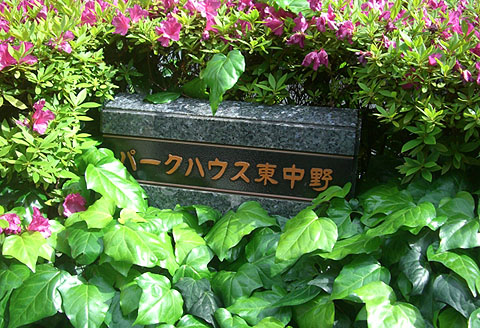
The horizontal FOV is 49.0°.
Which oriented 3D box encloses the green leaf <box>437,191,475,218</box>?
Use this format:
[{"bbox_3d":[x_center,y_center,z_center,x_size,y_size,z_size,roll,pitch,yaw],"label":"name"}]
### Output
[{"bbox_3d":[0.510,0.099,1.248,0.086,0.030,0.096,14,54,10],"label":"green leaf"}]

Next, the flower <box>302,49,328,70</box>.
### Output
[{"bbox_3d":[0.215,-0.297,1.500,0.074,0.062,0.050,0,20,0],"label":"flower"}]

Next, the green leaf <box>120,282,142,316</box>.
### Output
[{"bbox_3d":[-0.229,0.288,1.120,0.060,0.075,0.020,10,-22,11],"label":"green leaf"}]

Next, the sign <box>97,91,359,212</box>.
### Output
[{"bbox_3d":[-0.028,-0.008,1.432,0.660,0.304,0.112,5,30,13],"label":"sign"}]

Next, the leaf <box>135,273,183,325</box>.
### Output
[{"bbox_3d":[-0.175,0.280,1.066,0.124,0.025,0.102,40,67,21],"label":"leaf"}]

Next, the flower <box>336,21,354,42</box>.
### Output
[{"bbox_3d":[0.276,-0.347,1.380,0.052,0.060,0.050,4,19,5],"label":"flower"}]

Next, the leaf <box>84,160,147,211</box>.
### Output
[{"bbox_3d":[-0.296,0.054,1.269,0.192,0.030,0.102,37,75,20],"label":"leaf"}]

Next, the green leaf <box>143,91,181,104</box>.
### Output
[{"bbox_3d":[-0.207,-0.184,1.451,0.101,0.020,0.071,-14,34,-21],"label":"green leaf"}]

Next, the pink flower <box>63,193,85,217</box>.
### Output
[{"bbox_3d":[-0.437,0.107,1.390,0.060,0.060,0.050,-12,14,-18],"label":"pink flower"}]

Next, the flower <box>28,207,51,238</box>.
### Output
[{"bbox_3d":[-0.514,0.150,1.350,0.055,0.075,0.050,-15,15,-22],"label":"flower"}]

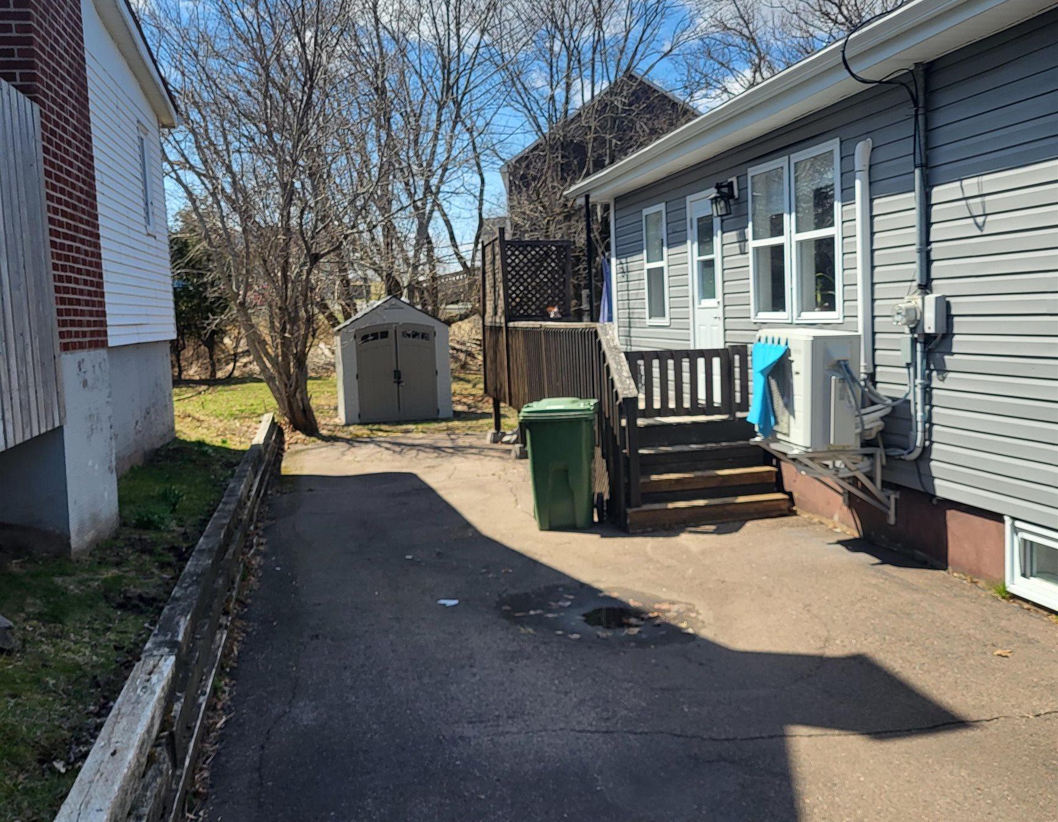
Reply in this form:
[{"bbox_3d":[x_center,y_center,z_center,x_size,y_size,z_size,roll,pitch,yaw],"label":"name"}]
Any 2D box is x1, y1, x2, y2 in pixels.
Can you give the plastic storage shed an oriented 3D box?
[{"bbox_3d":[-2.723,-1.067,20.895,2.160,2.400,1.600,-4,6,-15],"label":"plastic storage shed"}]

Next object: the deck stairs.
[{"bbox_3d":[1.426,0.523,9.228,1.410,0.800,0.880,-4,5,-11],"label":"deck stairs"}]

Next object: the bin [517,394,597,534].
[{"bbox_3d":[0.271,0.446,9.163,0.680,1.070,0.570,-3,5,-3],"label":"bin"}]

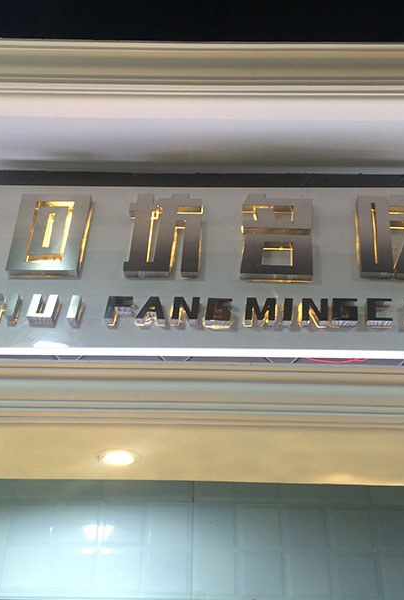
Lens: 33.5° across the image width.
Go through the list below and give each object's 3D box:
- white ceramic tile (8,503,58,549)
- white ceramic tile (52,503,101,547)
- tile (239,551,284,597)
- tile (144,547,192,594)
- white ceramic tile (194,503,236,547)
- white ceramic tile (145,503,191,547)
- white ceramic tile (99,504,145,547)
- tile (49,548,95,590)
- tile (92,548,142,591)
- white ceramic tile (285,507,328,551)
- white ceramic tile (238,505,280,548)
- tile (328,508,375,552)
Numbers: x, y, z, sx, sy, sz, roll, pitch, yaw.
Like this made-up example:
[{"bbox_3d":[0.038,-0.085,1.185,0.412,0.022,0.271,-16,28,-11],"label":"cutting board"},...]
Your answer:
[{"bbox_3d":[-0.557,0.738,2.215,0.147,0.147,0.010,1,-31,0],"label":"white ceramic tile"},{"bbox_3d":[-0.408,0.739,2.212,0.148,0.148,0.010,1,-33,0],"label":"white ceramic tile"},{"bbox_3d":[0.190,0.876,2.128,0.148,0.148,0.010,1,-33,0],"label":"tile"},{"bbox_3d":[-0.110,0.872,2.134,0.147,0.147,0.010,1,-31,0],"label":"tile"},{"bbox_3d":[0.043,0.746,2.210,0.147,0.147,0.010,1,-31,0],"label":"white ceramic tile"},{"bbox_3d":[-0.107,0.744,2.212,0.147,0.147,0.010,1,-31,0],"label":"white ceramic tile"},{"bbox_3d":[-0.258,0.742,2.213,0.147,0.147,0.010,1,-31,0],"label":"white ceramic tile"},{"bbox_3d":[-0.410,0.864,2.129,0.148,0.148,0.010,1,-33,0],"label":"tile"},{"bbox_3d":[-0.260,0.867,2.129,0.148,0.148,0.010,1,-33,0],"label":"tile"},{"bbox_3d":[0.343,0.750,2.208,0.147,0.147,0.010,1,-31,0],"label":"white ceramic tile"},{"bbox_3d":[0.193,0.748,2.209,0.147,0.147,0.010,1,-31,0],"label":"white ceramic tile"},{"bbox_3d":[0.492,0.756,2.210,0.148,0.148,0.010,1,-33,0],"label":"tile"}]

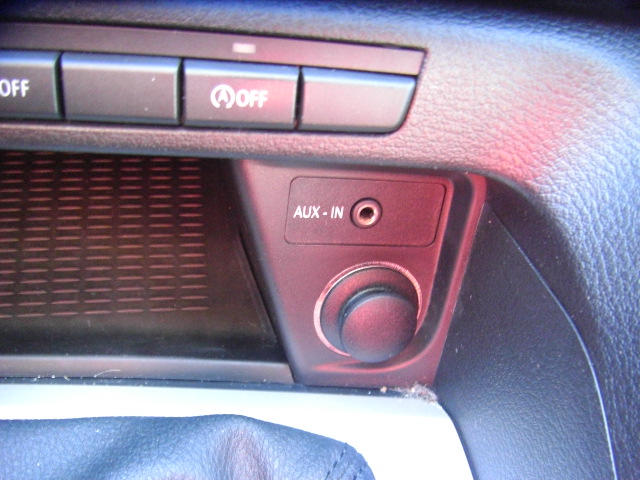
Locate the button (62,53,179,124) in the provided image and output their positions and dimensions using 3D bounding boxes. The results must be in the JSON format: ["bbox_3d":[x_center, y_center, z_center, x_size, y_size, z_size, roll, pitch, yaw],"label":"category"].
[{"bbox_3d":[-0.045,-0.035,0.161,0.025,0.015,0.007,1,16,-10],"label":"button"}]

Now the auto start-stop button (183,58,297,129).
[{"bbox_3d":[-0.019,-0.034,0.166,0.026,0.015,0.007,1,16,-10],"label":"auto start-stop button"}]

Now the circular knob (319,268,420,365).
[{"bbox_3d":[0.014,0.021,0.179,0.026,0.026,0.011,1,25,-16],"label":"circular knob"}]

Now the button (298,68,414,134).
[{"bbox_3d":[0.009,-0.034,0.171,0.026,0.015,0.007,1,16,-10],"label":"button"}]

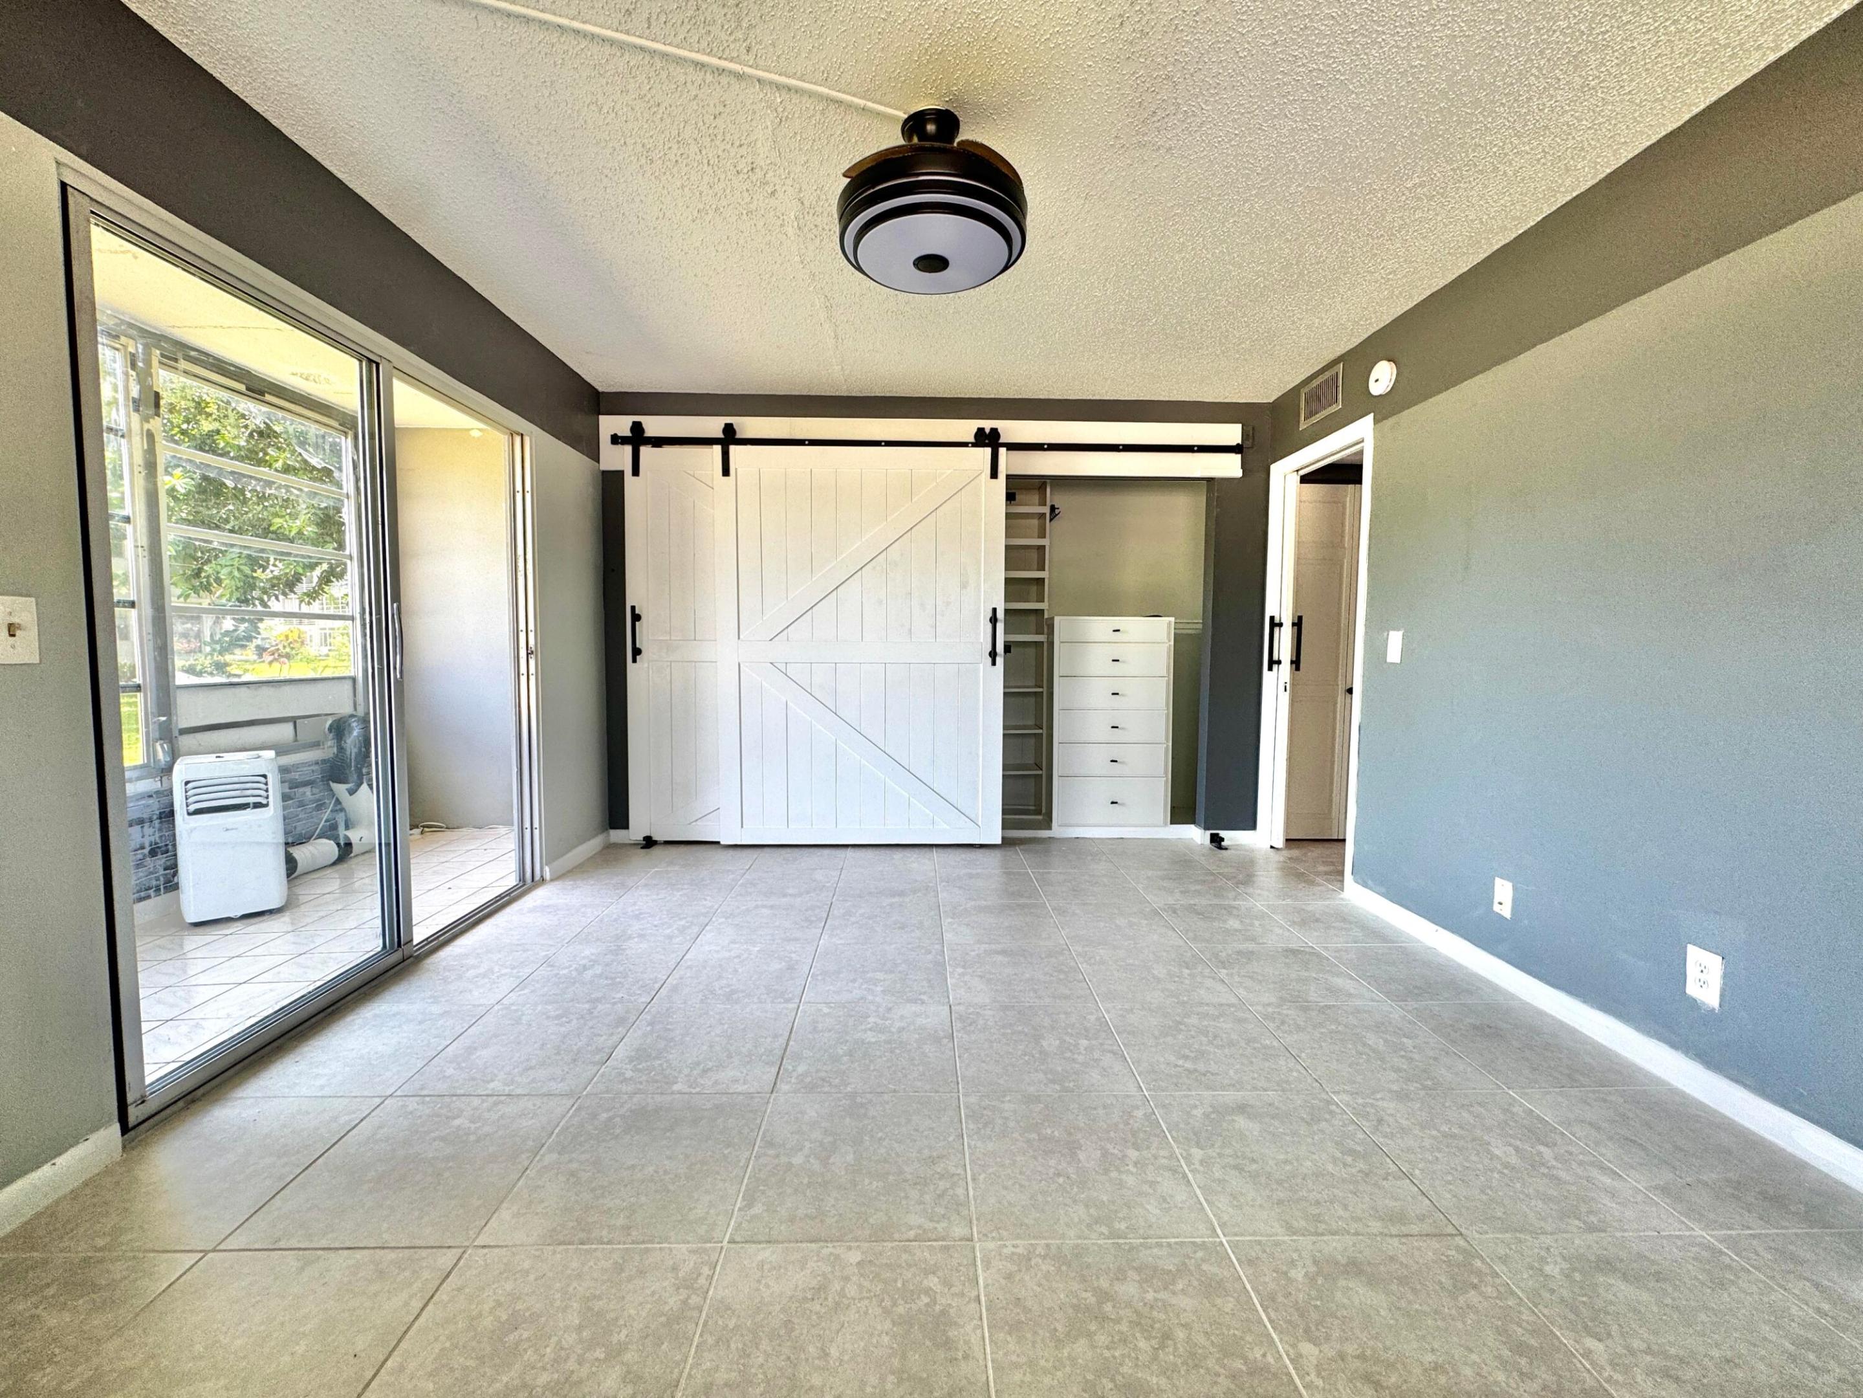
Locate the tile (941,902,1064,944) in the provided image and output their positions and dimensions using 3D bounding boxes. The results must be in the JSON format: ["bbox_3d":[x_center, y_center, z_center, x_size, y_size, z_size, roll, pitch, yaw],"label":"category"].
[{"bbox_3d":[0.273,0.888,2.986,0.454,0.010,0.454,0,4,-1],"label":"tile"}]

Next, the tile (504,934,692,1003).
[{"bbox_3d":[-1.089,0.913,2.498,0.455,0.010,0.455,0,4,-1],"label":"tile"}]

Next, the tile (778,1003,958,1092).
[{"bbox_3d":[-0.164,0.953,2.066,0.455,0.010,0.455,0,4,-1],"label":"tile"}]

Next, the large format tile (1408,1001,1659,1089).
[{"bbox_3d":[1.654,0.965,2.108,0.431,0.010,0.454,0,4,-1],"label":"large format tile"}]

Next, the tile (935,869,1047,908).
[{"bbox_3d":[0.259,0.860,3.445,0.455,0.010,0.455,0,4,-1],"label":"tile"}]

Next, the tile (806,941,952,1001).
[{"bbox_3d":[-0.173,0.917,2.519,0.454,0.010,0.454,0,4,-1],"label":"tile"}]

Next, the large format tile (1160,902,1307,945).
[{"bbox_3d":[1.187,0.895,3.008,0.454,0.010,0.454,0,4,-1],"label":"large format tile"}]

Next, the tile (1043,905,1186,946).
[{"bbox_3d":[0.727,0.896,3.001,0.455,0.010,0.455,0,4,-1],"label":"tile"}]

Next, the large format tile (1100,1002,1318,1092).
[{"bbox_3d":[0.753,0.966,2.102,0.455,0.015,0.460,0,4,-1],"label":"large format tile"}]

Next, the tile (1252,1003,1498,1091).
[{"bbox_3d":[1.208,0.962,2.097,0.454,0.010,0.454,0,4,-1],"label":"tile"}]

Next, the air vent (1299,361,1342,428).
[{"bbox_3d":[1.895,-1.470,3.689,0.020,0.203,0.365,0,4,-1],"label":"air vent"}]

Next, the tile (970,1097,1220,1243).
[{"bbox_3d":[0.305,0.990,1.622,0.455,0.010,0.455,0,4,-1],"label":"tile"}]

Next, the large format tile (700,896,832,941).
[{"bbox_3d":[-0.647,0.890,2.997,0.455,0.015,0.460,0,4,-1],"label":"large format tile"}]

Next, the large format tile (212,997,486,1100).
[{"bbox_3d":[-1.526,0.940,2.030,0.440,0.010,0.454,0,4,-1],"label":"large format tile"}]

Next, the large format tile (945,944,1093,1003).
[{"bbox_3d":[0.282,0.925,2.534,0.455,0.010,0.455,0,4,-1],"label":"large format tile"}]

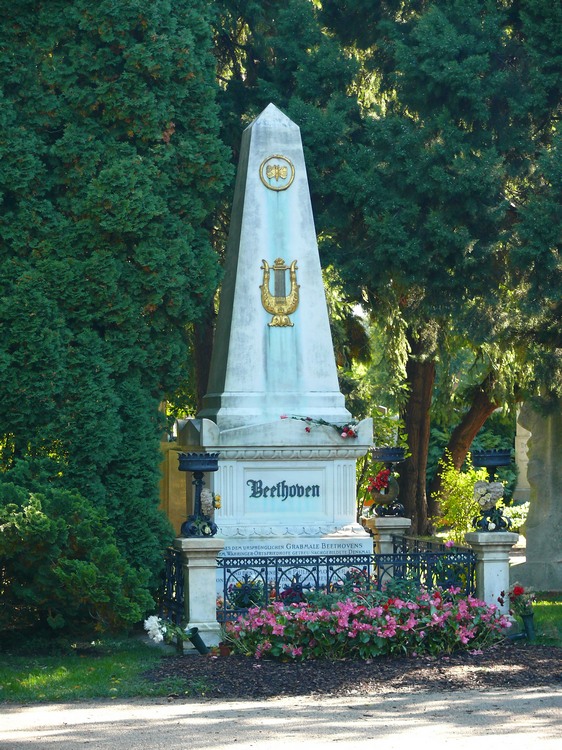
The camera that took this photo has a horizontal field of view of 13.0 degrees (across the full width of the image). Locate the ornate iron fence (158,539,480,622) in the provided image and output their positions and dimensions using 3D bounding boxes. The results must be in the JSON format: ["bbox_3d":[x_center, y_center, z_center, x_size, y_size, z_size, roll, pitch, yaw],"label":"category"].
[{"bbox_3d":[0.202,1.626,20.046,2.255,0.478,3.121,0,-1,-11],"label":"ornate iron fence"}]

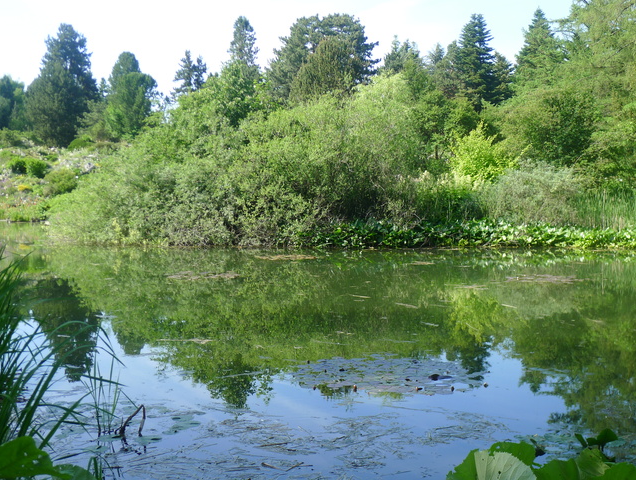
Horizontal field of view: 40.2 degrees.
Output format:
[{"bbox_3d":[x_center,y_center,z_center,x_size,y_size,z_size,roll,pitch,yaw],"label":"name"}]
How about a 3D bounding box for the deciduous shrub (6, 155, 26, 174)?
[{"bbox_3d":[-20.054,-4.938,57.799,1.300,1.230,1.260,-1,4,-19],"label":"deciduous shrub"}]

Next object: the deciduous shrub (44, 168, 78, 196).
[{"bbox_3d":[-16.492,-3.696,55.874,2.140,1.800,1.970,-1,4,-16],"label":"deciduous shrub"}]

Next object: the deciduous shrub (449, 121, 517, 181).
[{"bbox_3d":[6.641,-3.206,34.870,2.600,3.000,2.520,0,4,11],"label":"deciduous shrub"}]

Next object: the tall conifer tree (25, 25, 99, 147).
[{"bbox_3d":[-28.225,-16.917,95.624,7.980,13.410,7.740,-1,4,-16],"label":"tall conifer tree"}]

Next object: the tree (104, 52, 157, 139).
[{"bbox_3d":[-19.259,-14.622,89.257,5.230,9.170,5.070,-1,4,-12],"label":"tree"}]

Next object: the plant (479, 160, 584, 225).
[{"bbox_3d":[7.607,-1.618,30.961,3.700,2.420,3.050,1,4,14],"label":"plant"}]

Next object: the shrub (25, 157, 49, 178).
[{"bbox_3d":[-18.629,-4.797,57.508,1.560,1.450,1.510,-1,4,-18],"label":"shrub"}]

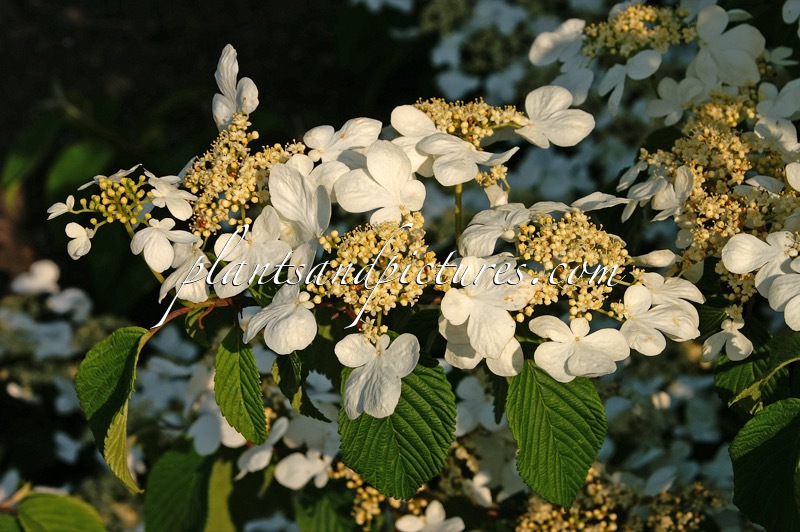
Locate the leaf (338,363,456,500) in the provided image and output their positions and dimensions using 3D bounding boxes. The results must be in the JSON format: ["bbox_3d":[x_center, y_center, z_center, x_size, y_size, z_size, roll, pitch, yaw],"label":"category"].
[{"bbox_3d":[-0.001,0.072,0.905,0.052,0.068,0.016,-3,-13,-1],"label":"leaf"}]

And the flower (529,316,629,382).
[{"bbox_3d":[0.075,0.035,0.840,0.042,0.027,0.012,0,-21,3],"label":"flower"}]

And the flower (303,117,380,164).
[{"bbox_3d":[-0.026,-0.057,0.910,0.036,0.011,0.024,0,53,0],"label":"flower"}]

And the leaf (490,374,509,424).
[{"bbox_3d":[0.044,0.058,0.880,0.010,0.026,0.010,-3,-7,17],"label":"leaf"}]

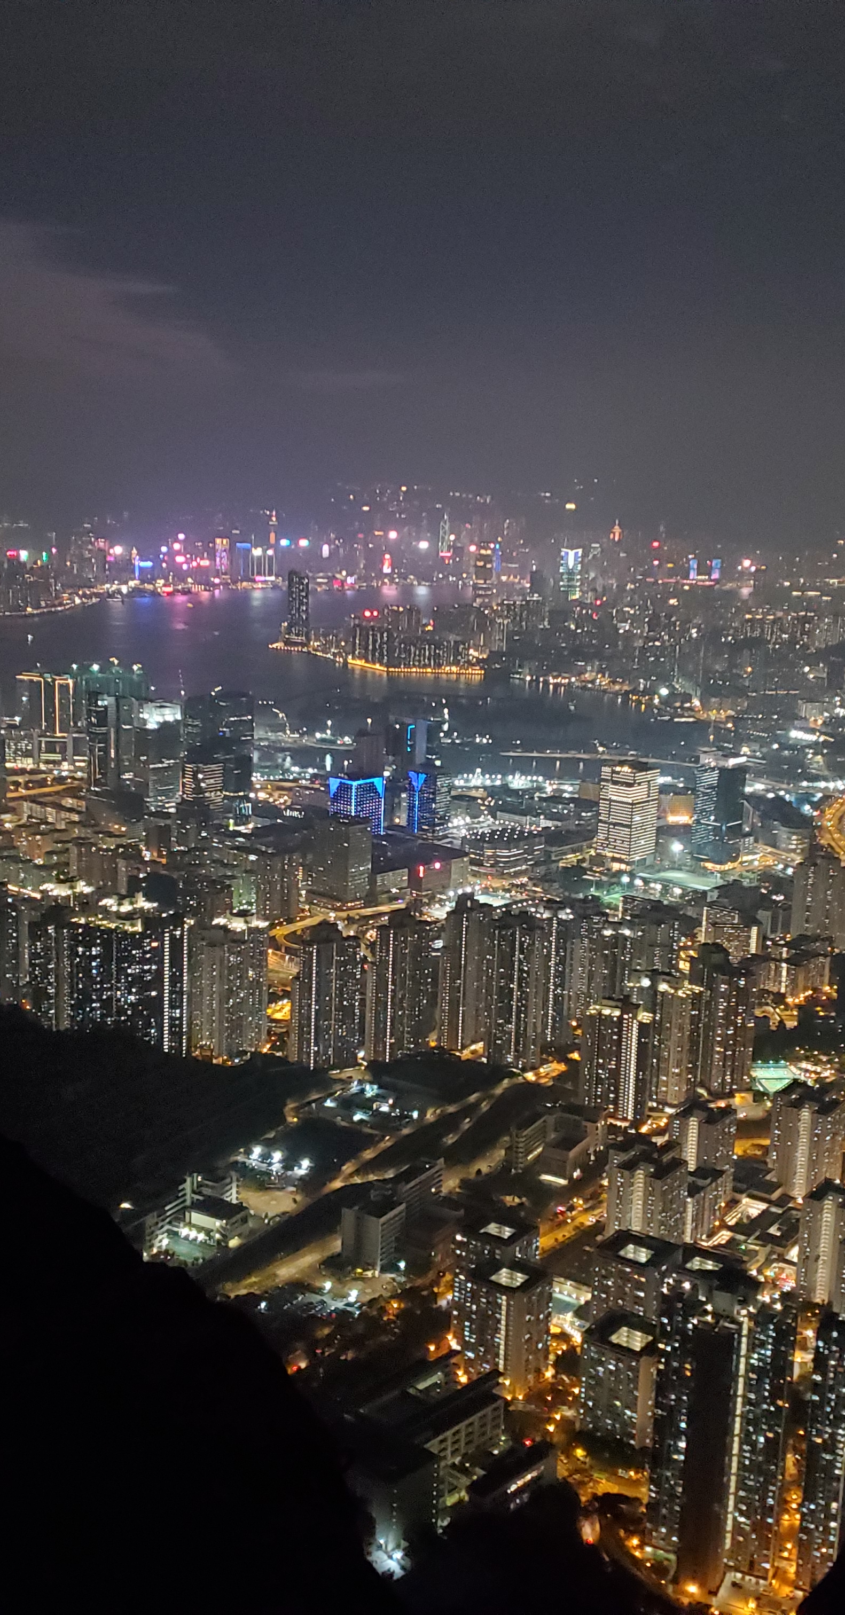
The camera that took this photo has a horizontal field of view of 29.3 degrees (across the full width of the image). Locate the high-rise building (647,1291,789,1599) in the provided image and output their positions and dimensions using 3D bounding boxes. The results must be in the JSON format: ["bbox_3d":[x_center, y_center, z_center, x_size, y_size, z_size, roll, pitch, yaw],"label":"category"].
[{"bbox_3d":[113.900,245.000,628.300,43.000,110.000,41.000,9,14,32],"label":"high-rise building"}]

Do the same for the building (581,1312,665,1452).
[{"bbox_3d":[92.700,258.500,729.400,30.000,45.000,32.000,10,14,36],"label":"building"}]

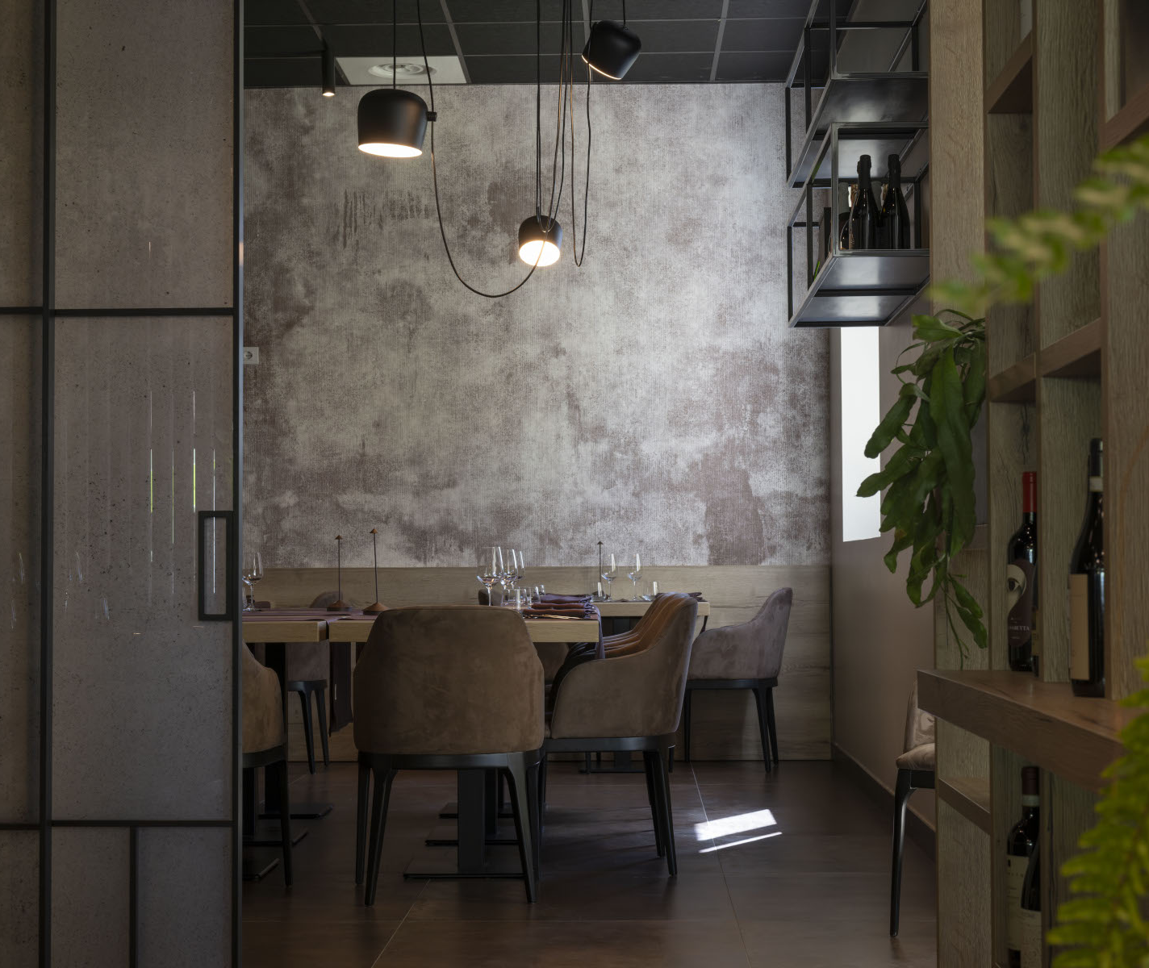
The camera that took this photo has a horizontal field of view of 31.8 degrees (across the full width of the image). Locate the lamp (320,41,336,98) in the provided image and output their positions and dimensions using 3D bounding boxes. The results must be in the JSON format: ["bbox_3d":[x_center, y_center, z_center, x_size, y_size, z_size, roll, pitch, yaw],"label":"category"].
[{"bbox_3d":[-1.113,-1.869,9.148,0.060,0.225,0.060,0,-2,2],"label":"lamp"}]

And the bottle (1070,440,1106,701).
[{"bbox_3d":[0.634,0.098,2.431,0.079,0.312,0.079,1,-3,-30],"label":"bottle"}]

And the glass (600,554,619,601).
[{"bbox_3d":[0.162,0.420,9.140,0.087,0.220,0.087,0,-2,2],"label":"glass"}]

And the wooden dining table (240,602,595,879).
[{"bbox_3d":[-0.671,0.840,7.036,1.550,0.778,2.230,0,-2,2],"label":"wooden dining table"}]

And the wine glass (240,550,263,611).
[{"bbox_3d":[-1.196,0.357,7.482,0.086,0.226,0.086,0,-2,2],"label":"wine glass"}]

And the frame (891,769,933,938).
[{"bbox_3d":[1.154,0.937,5.216,0.550,0.435,0.490,-2,-3,29],"label":"frame"}]

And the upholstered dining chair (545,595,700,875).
[{"bbox_3d":[0.112,0.784,6.323,0.530,0.825,0.550,0,-2,-1],"label":"upholstered dining chair"}]

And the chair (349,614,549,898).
[{"bbox_3d":[-0.364,0.766,5.798,0.550,0.825,0.530,0,-2,-3],"label":"chair"}]

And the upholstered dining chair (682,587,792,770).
[{"bbox_3d":[0.749,0.906,9.434,0.580,0.840,0.560,-1,-2,11],"label":"upholstered dining chair"}]

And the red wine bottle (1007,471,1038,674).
[{"bbox_3d":[0.666,0.127,2.934,0.074,0.296,0.074,-2,-3,32],"label":"red wine bottle"}]

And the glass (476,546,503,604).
[{"bbox_3d":[-0.272,0.319,6.503,0.085,0.222,0.085,0,-2,2],"label":"glass"}]

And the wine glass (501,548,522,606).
[{"bbox_3d":[-0.242,0.353,7.352,0.083,0.222,0.083,0,-2,2],"label":"wine glass"}]

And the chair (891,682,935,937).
[{"bbox_3d":[1.133,0.738,5.203,0.550,0.820,0.530,-1,-3,26],"label":"chair"}]

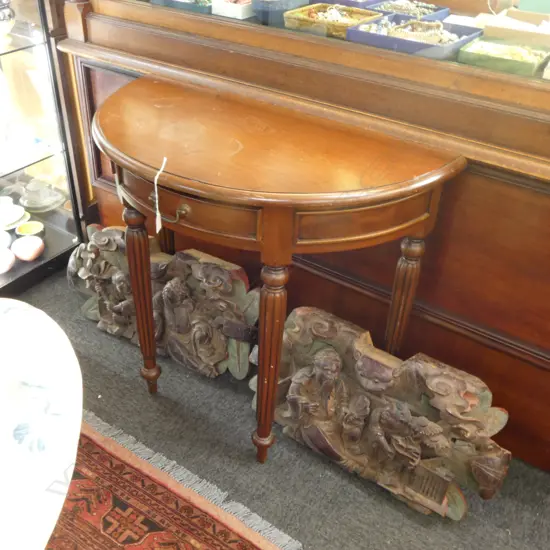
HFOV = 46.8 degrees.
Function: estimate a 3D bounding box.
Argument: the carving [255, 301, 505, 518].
[{"bbox_3d":[0.212,0.308,1.553,0.659,0.341,0.111,21,28,25],"label":"carving"}]

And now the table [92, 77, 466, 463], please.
[{"bbox_3d":[-0.109,0.036,1.527,0.851,0.770,0.451,23,39,27],"label":"table"}]

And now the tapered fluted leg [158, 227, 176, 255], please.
[{"bbox_3d":[-0.314,-0.110,1.855,0.054,0.628,0.054,23,39,27],"label":"tapered fluted leg"}]

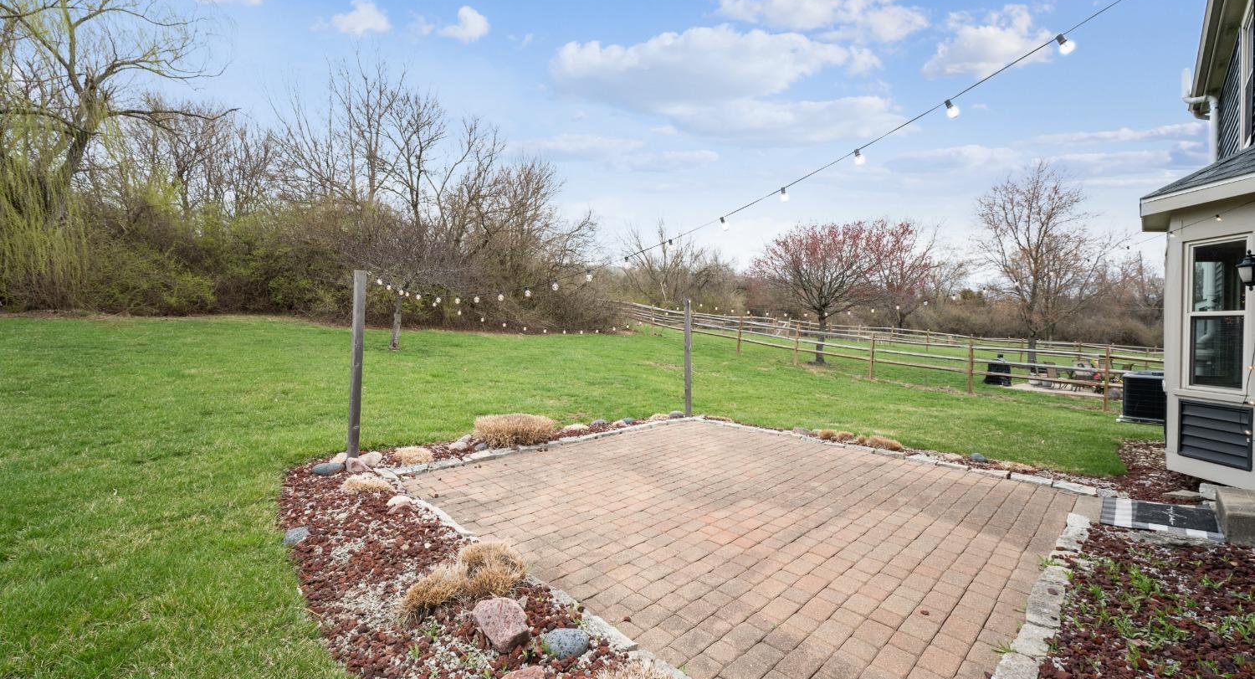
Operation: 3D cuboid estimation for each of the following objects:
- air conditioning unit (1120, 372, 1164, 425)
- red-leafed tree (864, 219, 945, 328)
[{"bbox_3d":[8.480,0.920,7.830,0.750,0.780,0.750,-2,2,-43],"label":"air conditioning unit"},{"bbox_3d":[21.300,-4.700,37.500,6.400,8.800,6.200,0,2,30],"label":"red-leafed tree"}]

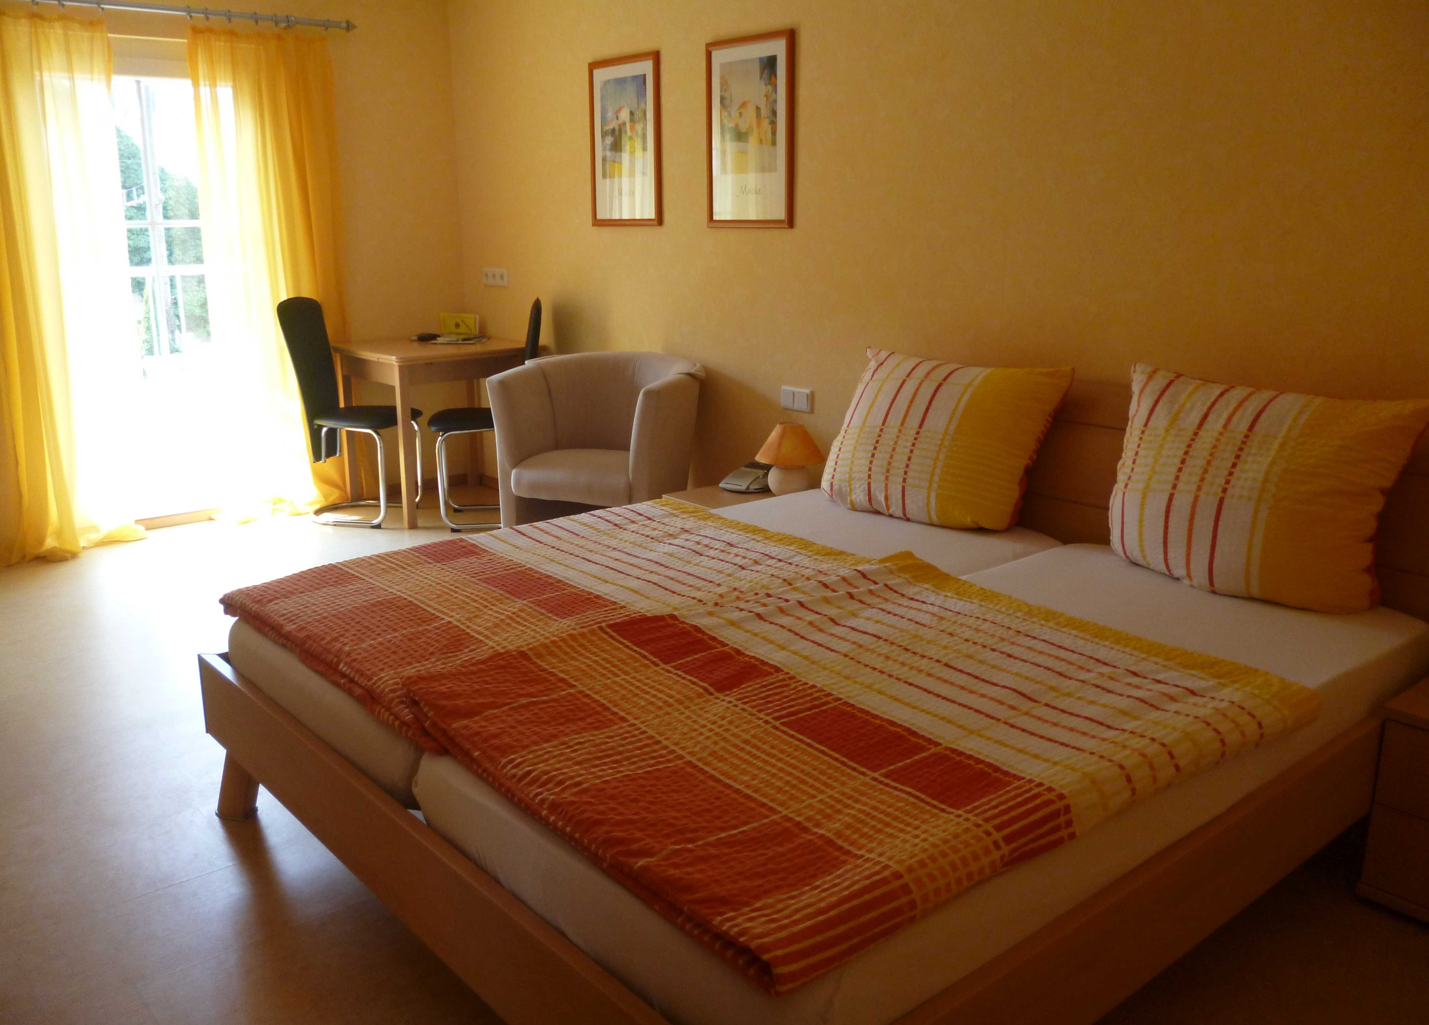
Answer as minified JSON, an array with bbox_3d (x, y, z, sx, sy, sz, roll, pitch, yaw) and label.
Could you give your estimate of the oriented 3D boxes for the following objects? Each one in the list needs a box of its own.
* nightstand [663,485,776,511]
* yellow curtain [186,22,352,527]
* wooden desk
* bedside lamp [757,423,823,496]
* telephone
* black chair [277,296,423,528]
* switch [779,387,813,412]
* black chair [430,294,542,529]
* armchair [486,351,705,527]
[{"bbox_3d":[0.135,0.137,3.986,0.450,0.393,0.430,-11,17,-39],"label":"nightstand"},{"bbox_3d":[-1.948,-1.020,5.153,0.680,2.110,0.150,-11,17,-39],"label":"yellow curtain"},{"bbox_3d":[-1.281,-0.396,5.442,0.720,0.755,0.720,-11,17,-39],"label":"wooden desk"},{"bbox_3d":[0.262,-0.172,3.882,0.236,0.255,0.236,0,14,0],"label":"bedside lamp"},{"bbox_3d":[0.122,-0.122,4.041,0.170,0.085,0.205,11,17,38],"label":"telephone"},{"bbox_3d":[-1.599,-0.466,5.226,0.580,0.997,0.420,3,14,13],"label":"black chair"},{"bbox_3d":[0.290,-0.403,4.120,0.014,0.081,0.153,-11,17,-39],"label":"switch"},{"bbox_3d":[-1.026,-0.448,5.146,0.570,0.997,0.420,-2,14,-6],"label":"black chair"},{"bbox_3d":[-0.388,-0.179,4.459,0.700,0.790,0.660,6,15,23],"label":"armchair"}]

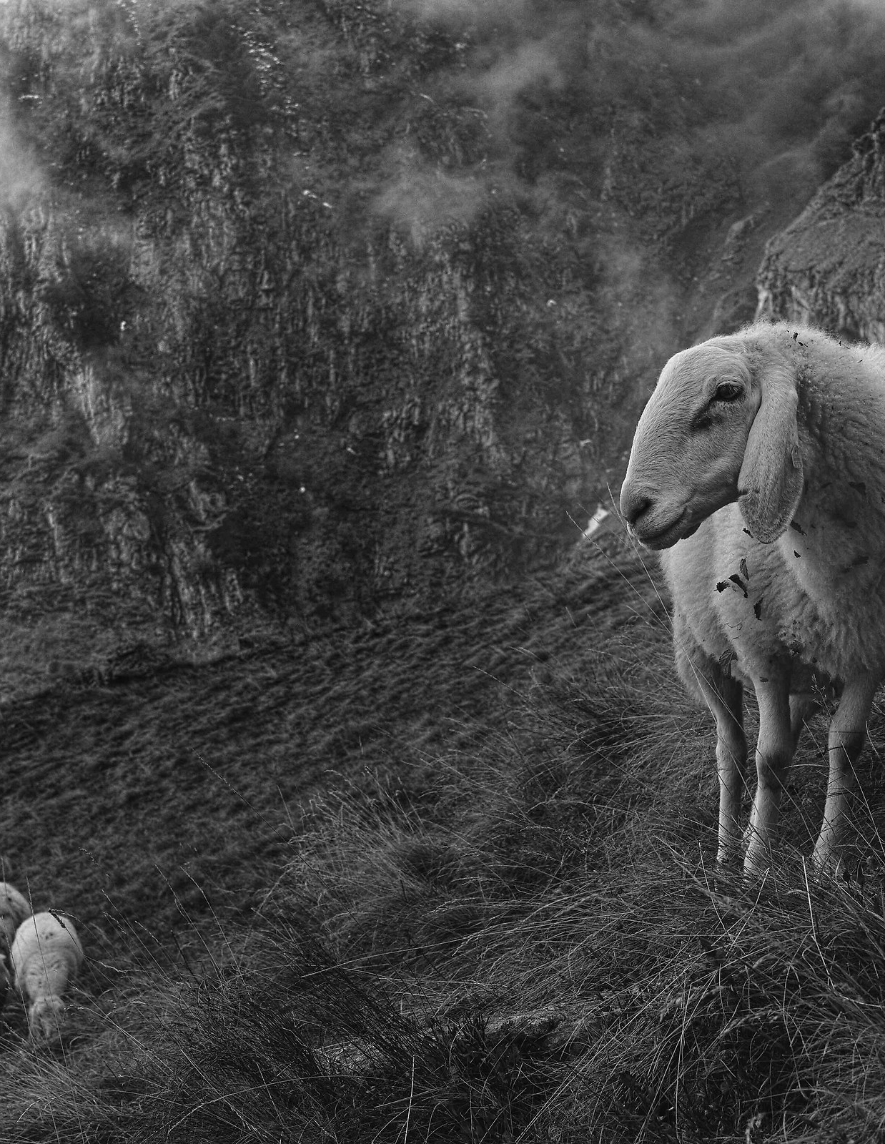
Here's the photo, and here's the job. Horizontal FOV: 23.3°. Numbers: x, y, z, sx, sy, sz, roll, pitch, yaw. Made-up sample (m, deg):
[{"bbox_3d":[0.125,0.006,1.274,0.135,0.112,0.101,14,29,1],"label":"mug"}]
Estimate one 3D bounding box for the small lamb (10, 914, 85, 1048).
[{"bbox_3d":[-2.246,2.357,12.200,0.410,0.720,1.120,-1,3,-10],"label":"small lamb"}]

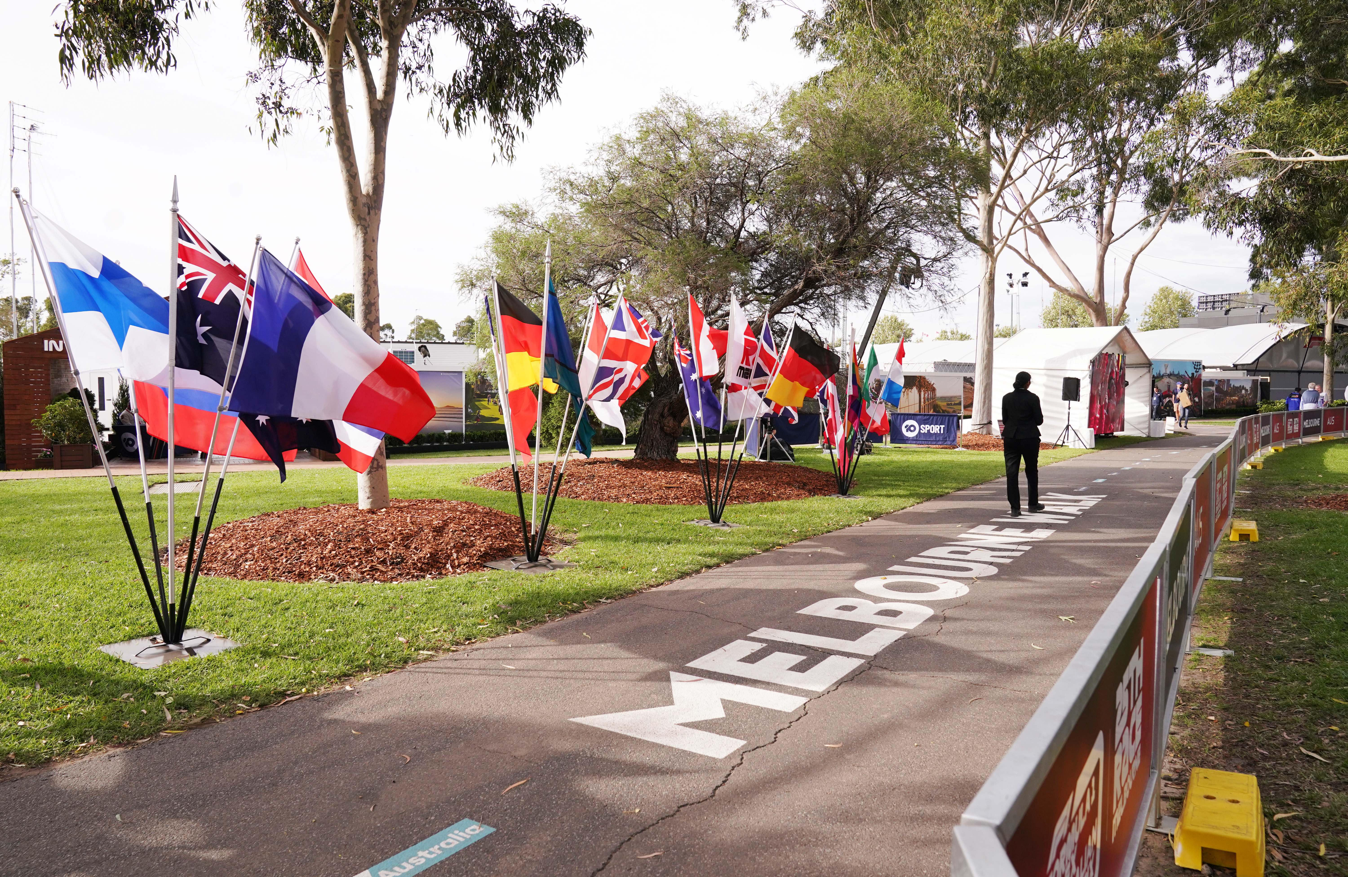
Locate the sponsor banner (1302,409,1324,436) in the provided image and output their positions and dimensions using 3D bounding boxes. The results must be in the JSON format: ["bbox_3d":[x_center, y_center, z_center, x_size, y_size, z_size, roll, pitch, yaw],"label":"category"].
[{"bbox_3d":[18.616,-0.445,26.200,2.350,0.700,0.040,-3,4,-45],"label":"sponsor banner"}]

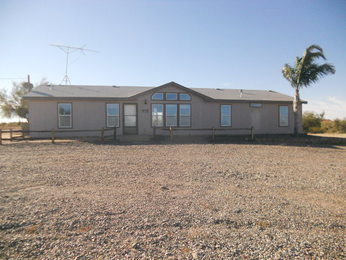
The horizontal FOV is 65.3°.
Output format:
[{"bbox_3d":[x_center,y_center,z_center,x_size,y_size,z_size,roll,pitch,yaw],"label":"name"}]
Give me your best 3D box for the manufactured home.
[{"bbox_3d":[-0.290,-1.570,22.750,19.950,3.760,8.600,-1,2,-13],"label":"manufactured home"}]

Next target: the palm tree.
[{"bbox_3d":[9.281,-2.733,18.500,3.400,6.200,3.100,-1,2,-13],"label":"palm tree"}]

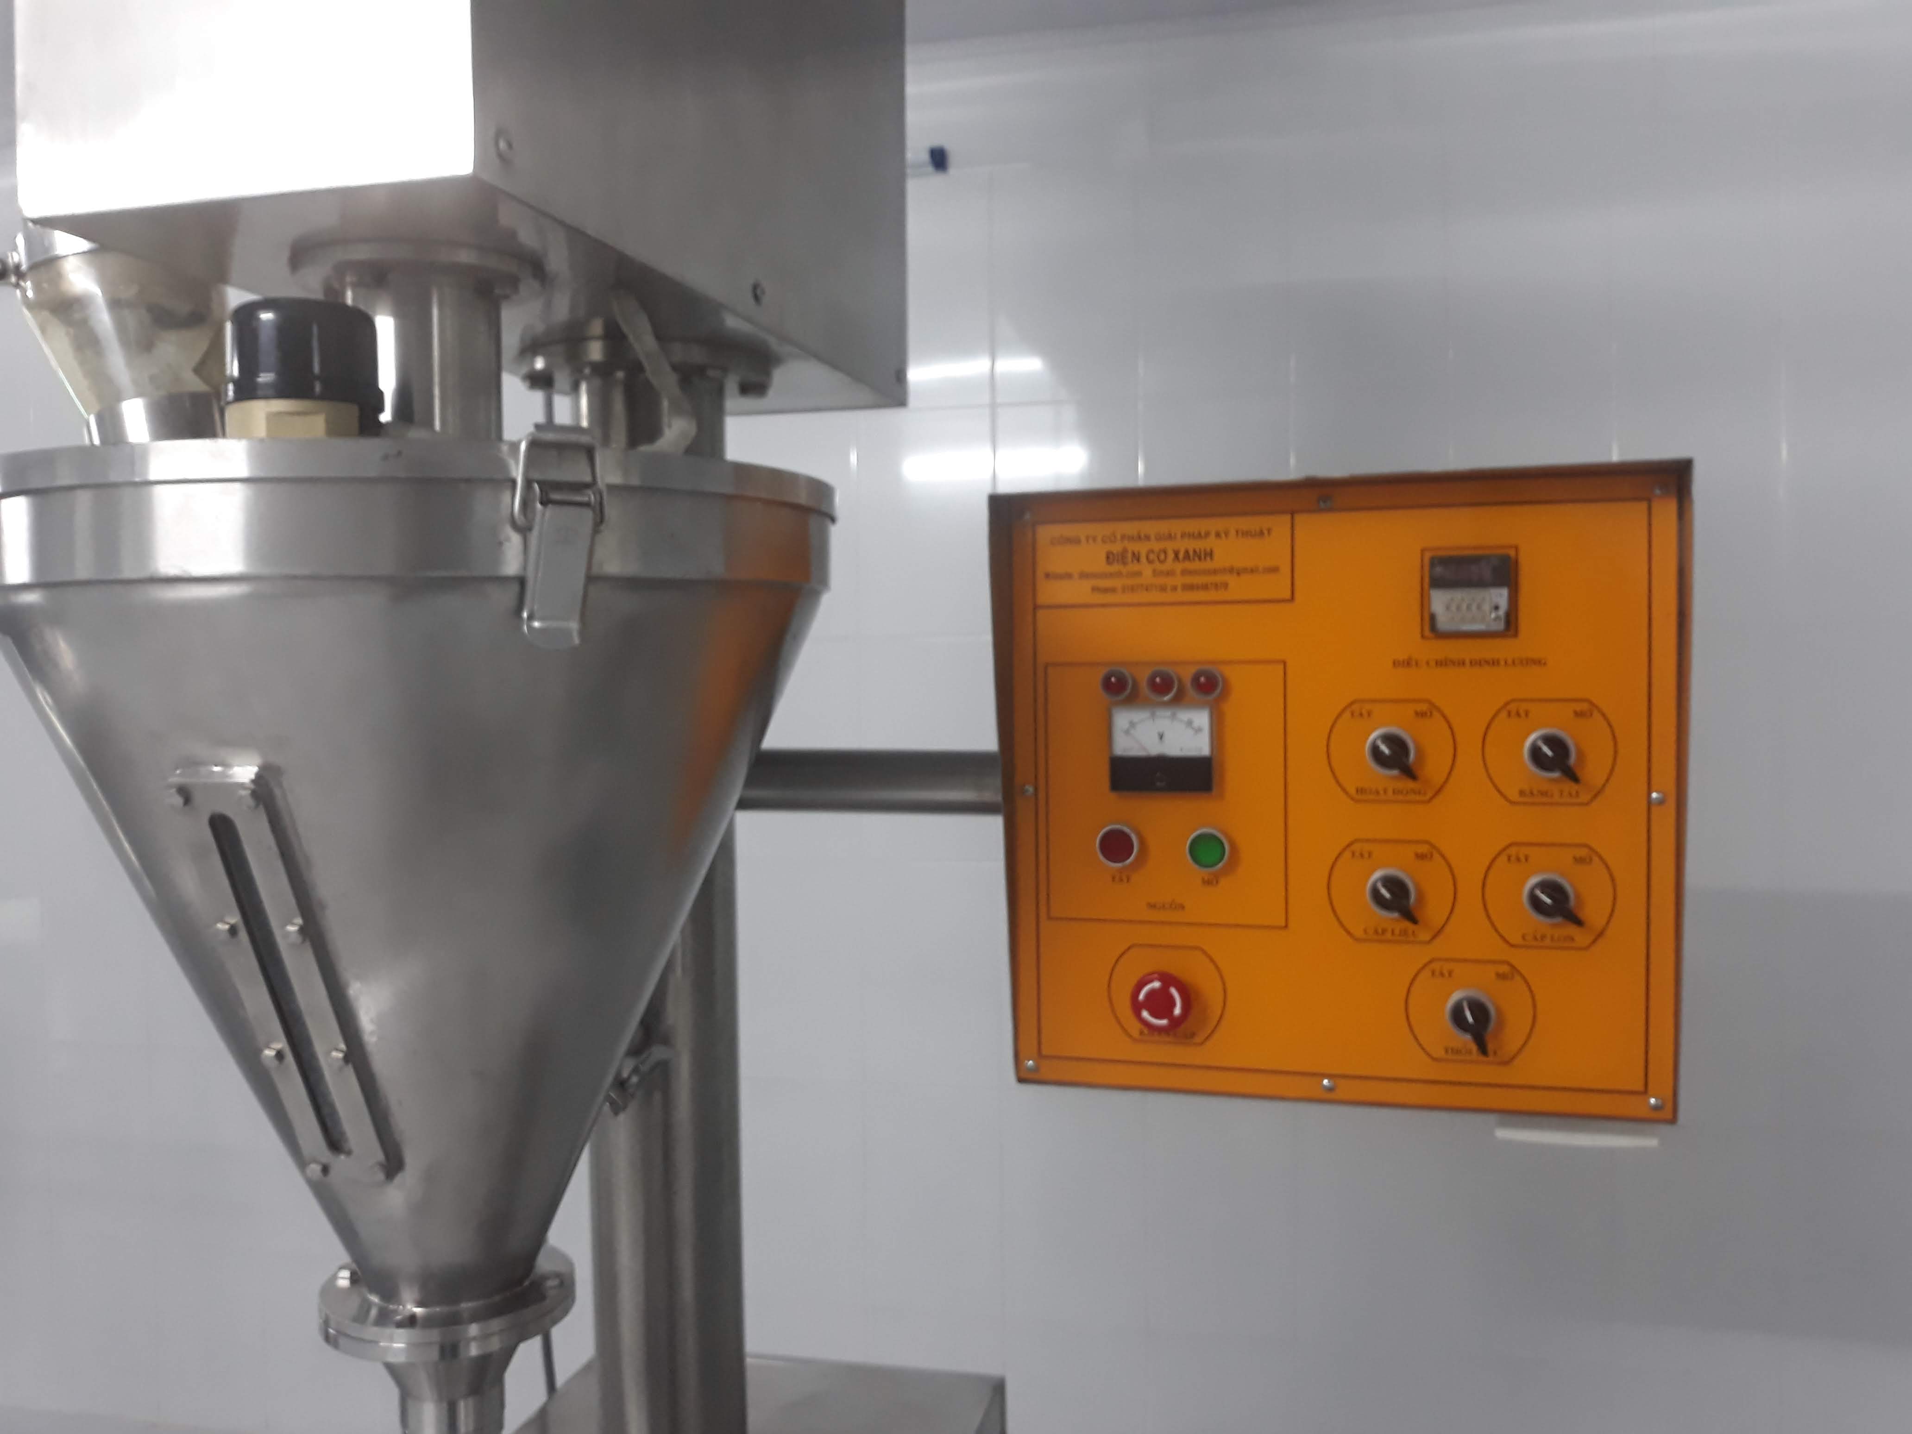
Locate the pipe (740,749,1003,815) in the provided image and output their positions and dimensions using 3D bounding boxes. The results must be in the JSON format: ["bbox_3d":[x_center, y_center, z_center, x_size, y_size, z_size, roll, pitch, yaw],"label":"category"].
[{"bbox_3d":[-0.071,0.049,1.131,0.235,0.047,0.047,0,2,15],"label":"pipe"}]

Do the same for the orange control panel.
[{"bbox_3d":[0.253,0.050,1.011,0.417,0.398,0.180,0,2,15],"label":"orange control panel"}]

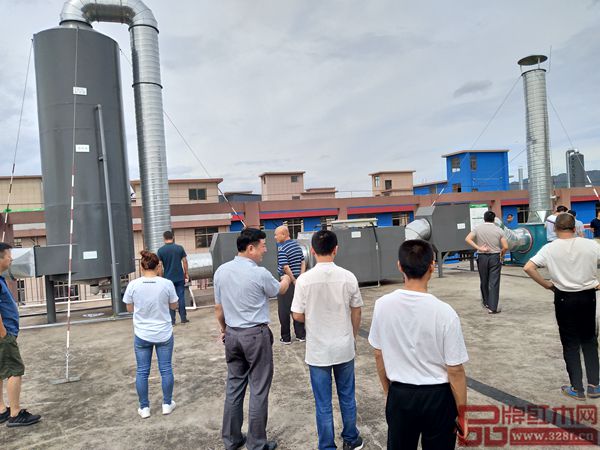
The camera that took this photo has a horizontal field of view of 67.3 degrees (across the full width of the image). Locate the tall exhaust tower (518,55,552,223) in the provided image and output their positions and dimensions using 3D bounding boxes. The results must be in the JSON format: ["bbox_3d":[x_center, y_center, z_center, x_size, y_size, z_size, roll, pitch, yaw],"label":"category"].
[{"bbox_3d":[6.806,-2.437,12.940,0.740,4.700,0.740,-3,1,18],"label":"tall exhaust tower"}]

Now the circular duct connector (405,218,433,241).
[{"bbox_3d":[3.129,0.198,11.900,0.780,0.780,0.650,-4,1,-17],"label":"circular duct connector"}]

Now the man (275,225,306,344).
[{"bbox_3d":[-0.121,0.842,6.540,0.500,1.700,0.380,-5,2,-44],"label":"man"}]

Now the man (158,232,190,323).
[{"bbox_3d":[-2.291,0.937,8.230,0.540,1.690,0.360,-4,1,-14],"label":"man"}]

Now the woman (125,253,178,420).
[{"bbox_3d":[-1.437,1.037,4.381,0.500,1.570,0.360,-4,1,-13],"label":"woman"}]

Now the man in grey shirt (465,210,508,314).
[{"bbox_3d":[3.129,0.622,7.600,0.660,1.700,0.400,-3,1,18],"label":"man in grey shirt"}]

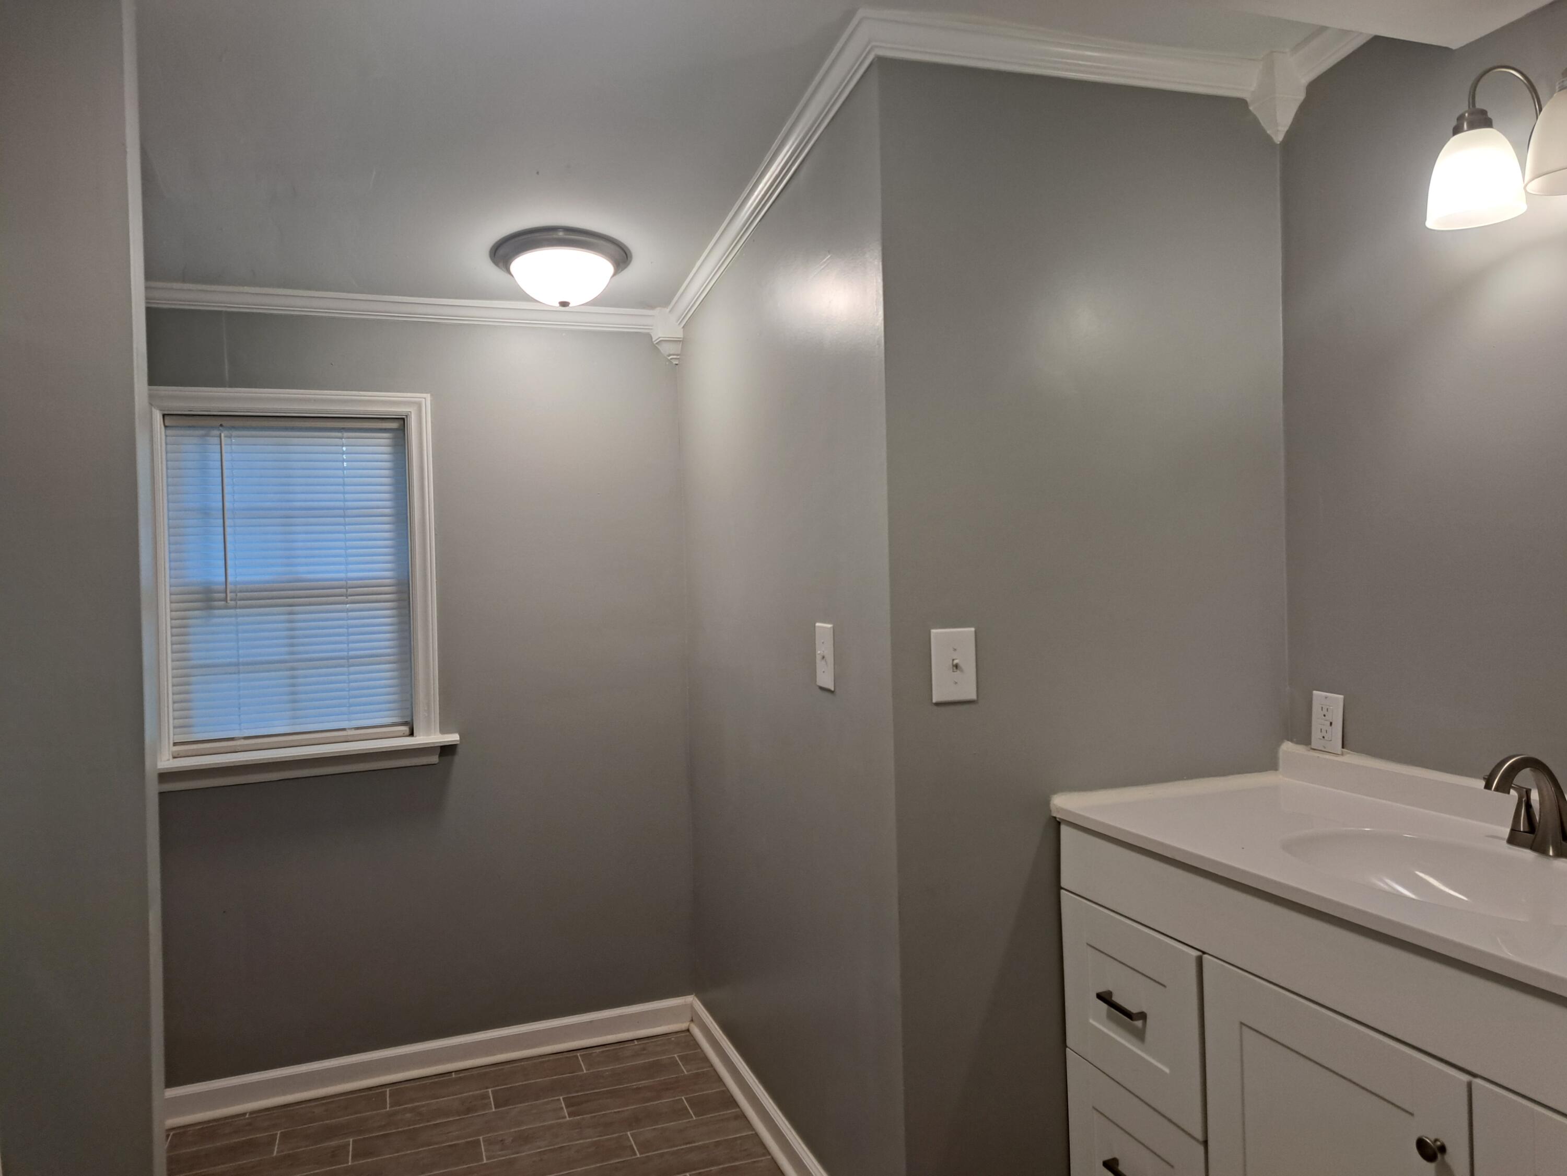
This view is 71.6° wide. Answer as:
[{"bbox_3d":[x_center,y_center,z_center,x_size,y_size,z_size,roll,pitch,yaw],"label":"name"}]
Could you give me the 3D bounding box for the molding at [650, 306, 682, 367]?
[{"bbox_3d":[-0.387,-0.831,3.586,0.085,0.170,0.075,-2,-1,-19],"label":"molding"}]

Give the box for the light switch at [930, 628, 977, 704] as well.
[{"bbox_3d":[0.316,0.143,1.991,0.087,0.132,0.014,-2,-1,-17],"label":"light switch"}]

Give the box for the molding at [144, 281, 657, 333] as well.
[{"bbox_3d":[-1.166,-0.860,3.333,1.565,0.065,0.062,-2,-1,-19],"label":"molding"}]

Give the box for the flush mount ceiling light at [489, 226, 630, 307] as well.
[{"bbox_3d":[-0.603,-0.840,2.971,0.384,0.148,0.384,-2,-1,-19],"label":"flush mount ceiling light"}]

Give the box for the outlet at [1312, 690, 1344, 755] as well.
[{"bbox_3d":[1.052,0.262,2.103,0.008,0.115,0.071,-2,-1,-17],"label":"outlet"}]

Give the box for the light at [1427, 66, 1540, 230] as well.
[{"bbox_3d":[1.066,-0.670,1.629,0.205,0.245,0.130,-2,-1,-17],"label":"light"}]

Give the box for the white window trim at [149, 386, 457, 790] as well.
[{"bbox_3d":[-1.449,-0.016,3.226,0.900,1.160,0.075,-2,-1,-19],"label":"white window trim"}]

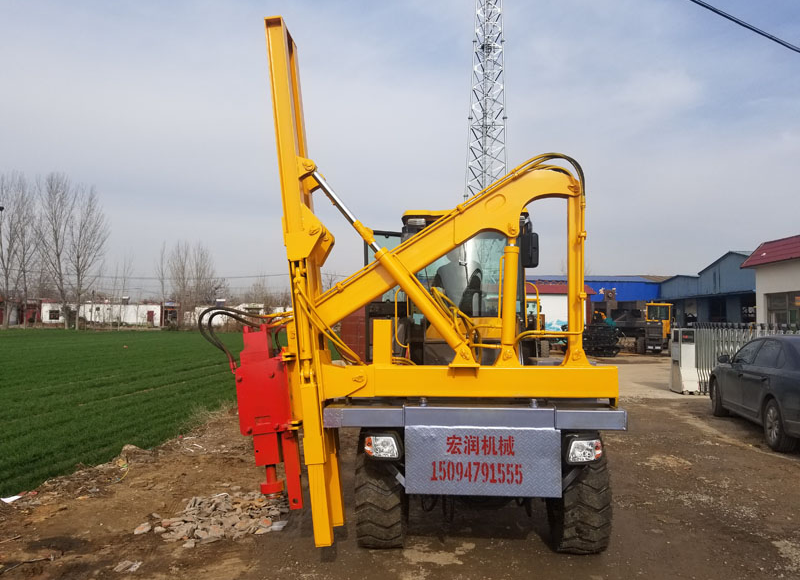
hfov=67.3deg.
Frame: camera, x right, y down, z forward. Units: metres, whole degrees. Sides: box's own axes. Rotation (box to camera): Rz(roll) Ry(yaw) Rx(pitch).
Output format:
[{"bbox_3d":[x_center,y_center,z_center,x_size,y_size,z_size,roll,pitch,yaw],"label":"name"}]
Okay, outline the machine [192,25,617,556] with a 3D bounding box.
[{"bbox_3d":[0.167,0.112,5.449,2.650,3.400,3.900,1,-3,1],"label":"machine"}]

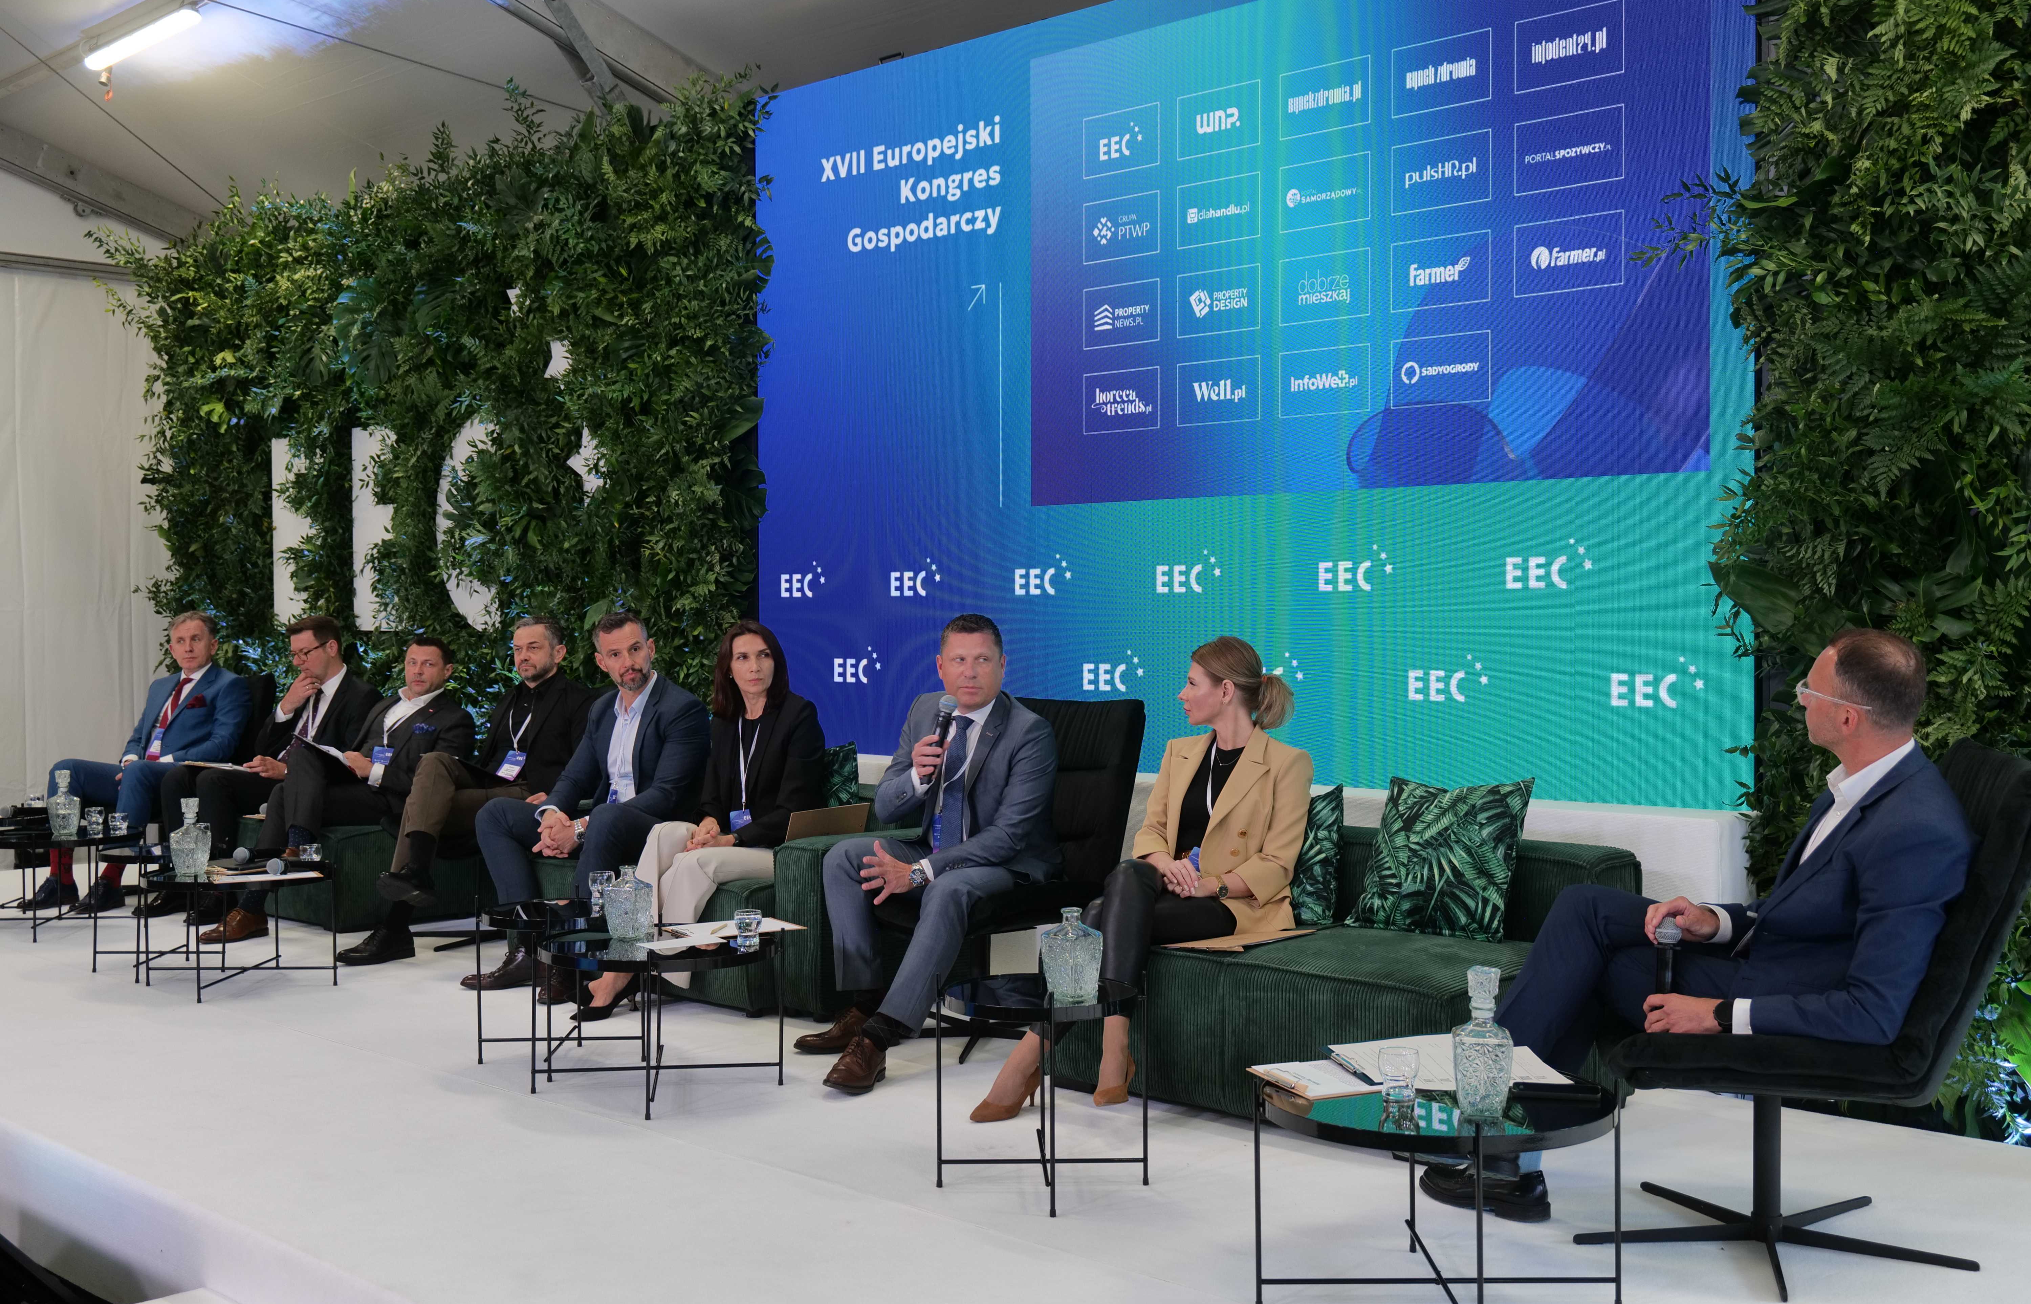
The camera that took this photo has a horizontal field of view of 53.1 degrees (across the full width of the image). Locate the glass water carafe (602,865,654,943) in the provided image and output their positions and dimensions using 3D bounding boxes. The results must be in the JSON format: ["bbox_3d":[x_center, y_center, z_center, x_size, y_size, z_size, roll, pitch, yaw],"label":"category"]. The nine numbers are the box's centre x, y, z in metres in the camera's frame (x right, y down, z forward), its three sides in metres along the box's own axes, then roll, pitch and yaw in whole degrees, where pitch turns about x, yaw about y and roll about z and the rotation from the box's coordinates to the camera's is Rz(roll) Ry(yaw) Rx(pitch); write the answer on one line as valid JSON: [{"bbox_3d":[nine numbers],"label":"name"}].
[{"bbox_3d":[-1.001,0.640,5.245,0.095,0.190,0.095,0,1,21],"label":"glass water carafe"}]

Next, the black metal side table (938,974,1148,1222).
[{"bbox_3d":[0.058,0.896,4.249,0.440,0.450,0.440,0,1,-4],"label":"black metal side table"}]

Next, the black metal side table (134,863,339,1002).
[{"bbox_3d":[-2.516,0.885,6.595,0.625,0.400,0.625,0,1,3],"label":"black metal side table"}]

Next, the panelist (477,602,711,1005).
[{"bbox_3d":[-1.306,0.476,6.578,0.640,1.210,0.920,1,1,38],"label":"panelist"}]

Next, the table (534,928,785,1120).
[{"bbox_3d":[-0.904,0.907,5.134,0.625,0.400,0.625,0,1,-7],"label":"table"}]

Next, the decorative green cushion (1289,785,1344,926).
[{"bbox_3d":[0.665,0.537,5.446,0.440,0.440,0.150,-7,-34,34],"label":"decorative green cushion"}]

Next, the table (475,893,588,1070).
[{"bbox_3d":[-1.211,0.877,5.441,0.440,0.450,0.440,0,1,-3],"label":"table"}]

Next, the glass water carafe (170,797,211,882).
[{"bbox_3d":[-2.664,0.592,6.553,0.095,0.250,0.095,0,1,8],"label":"glass water carafe"}]

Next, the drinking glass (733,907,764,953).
[{"bbox_3d":[-0.669,0.689,5.098,0.071,0.095,0.071,0,1,0],"label":"drinking glass"}]

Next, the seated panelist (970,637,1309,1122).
[{"bbox_3d":[0.365,0.532,5.013,0.500,1.145,0.960,1,1,41],"label":"seated panelist"}]

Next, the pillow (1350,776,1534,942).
[{"bbox_3d":[1.097,0.516,5.218,0.440,0.440,0.150,-1,-27,43],"label":"pillow"}]

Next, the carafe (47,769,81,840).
[{"bbox_3d":[-3.632,0.573,7.750,0.095,0.250,0.095,0,1,8],"label":"carafe"}]

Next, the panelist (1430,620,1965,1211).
[{"bbox_3d":[1.322,0.538,3.920,1.040,1.165,0.620,0,1,7],"label":"panelist"}]

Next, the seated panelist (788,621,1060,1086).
[{"bbox_3d":[-0.253,0.496,5.522,0.620,1.200,0.870,1,2,42],"label":"seated panelist"}]

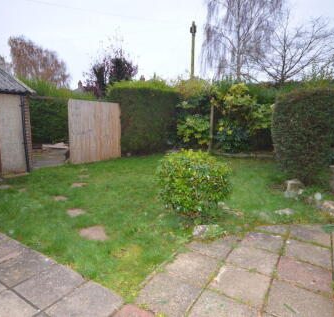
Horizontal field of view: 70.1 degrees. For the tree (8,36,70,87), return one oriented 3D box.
[{"bbox_3d":[-11.862,-6.320,21.540,5.300,8.900,5.100,-4,9,-28],"label":"tree"}]

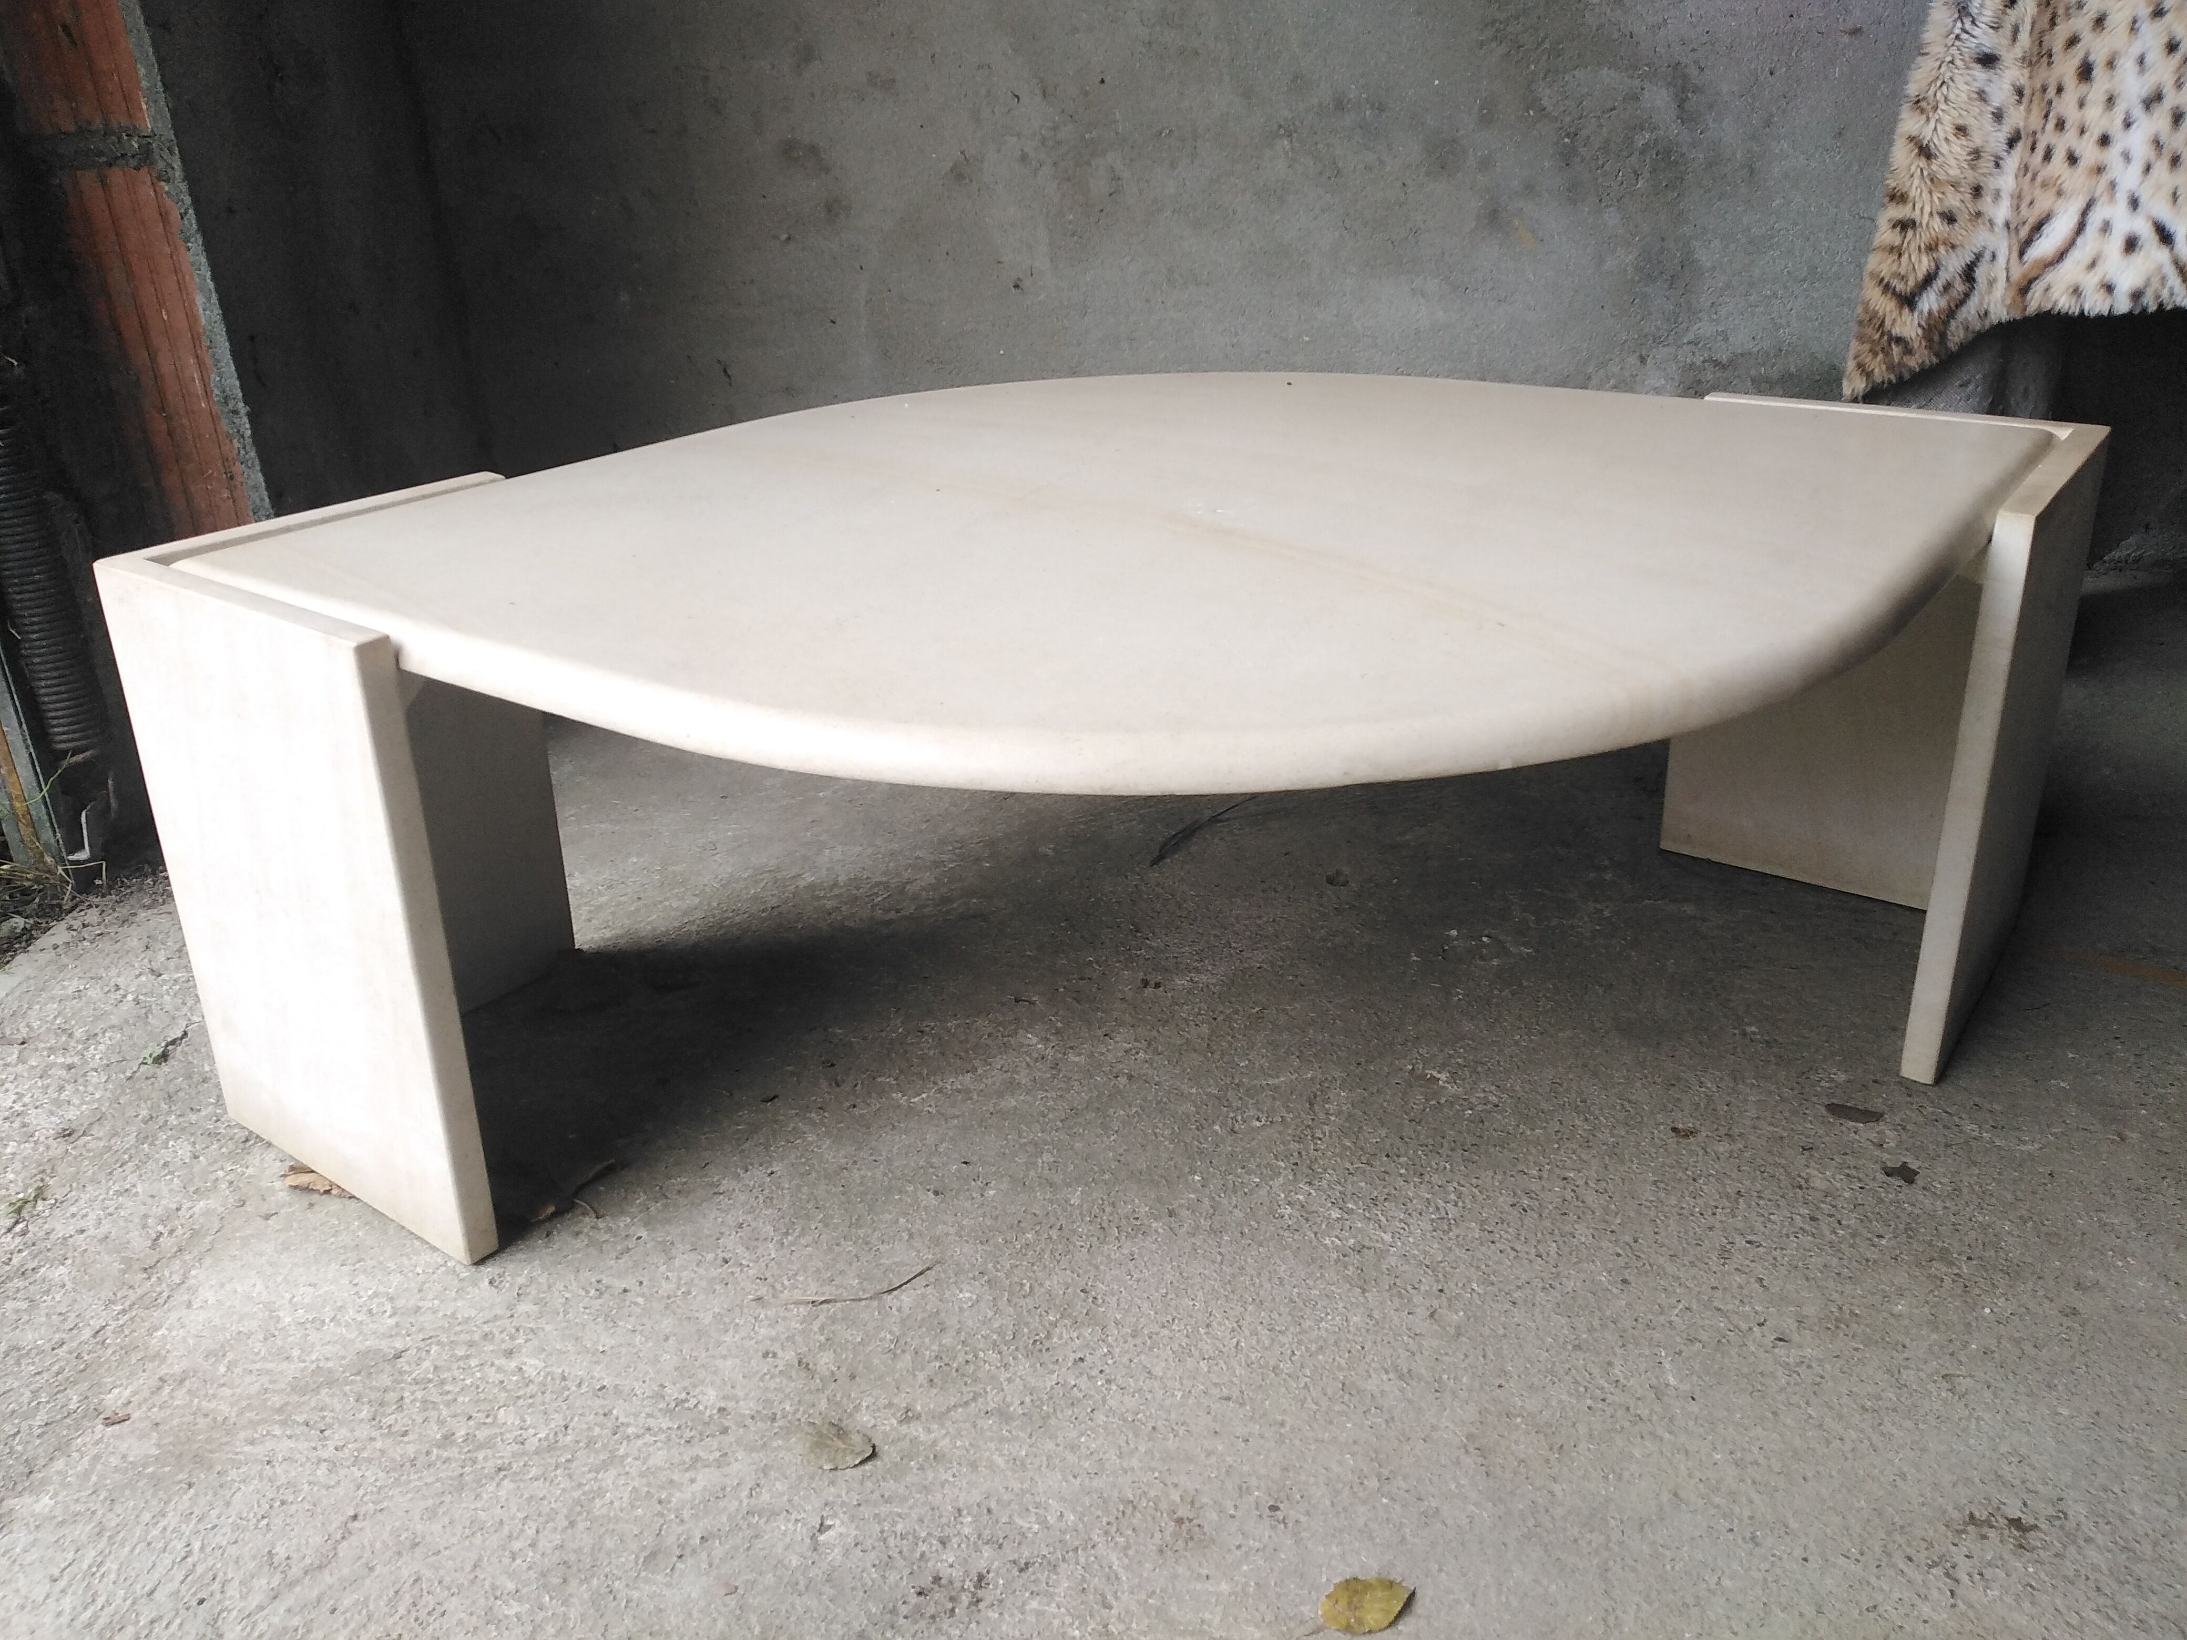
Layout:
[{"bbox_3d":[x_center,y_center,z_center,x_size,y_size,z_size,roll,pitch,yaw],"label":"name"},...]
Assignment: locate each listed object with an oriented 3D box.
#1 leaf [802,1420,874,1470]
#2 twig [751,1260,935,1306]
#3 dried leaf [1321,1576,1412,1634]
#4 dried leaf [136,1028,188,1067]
[{"bbox_3d":[-0.131,0.315,0.825,0.044,0.006,0.030,8,25,23],"label":"leaf"},{"bbox_3d":[-0.143,0.276,0.960,0.112,0.006,0.023,-8,23,-16],"label":"twig"},{"bbox_3d":[0.122,0.345,0.727,0.044,0.008,0.029,-9,23,-16],"label":"dried leaf"},{"bbox_3d":[-0.690,0.168,1.221,0.024,0.010,0.051,-4,23,-4],"label":"dried leaf"}]

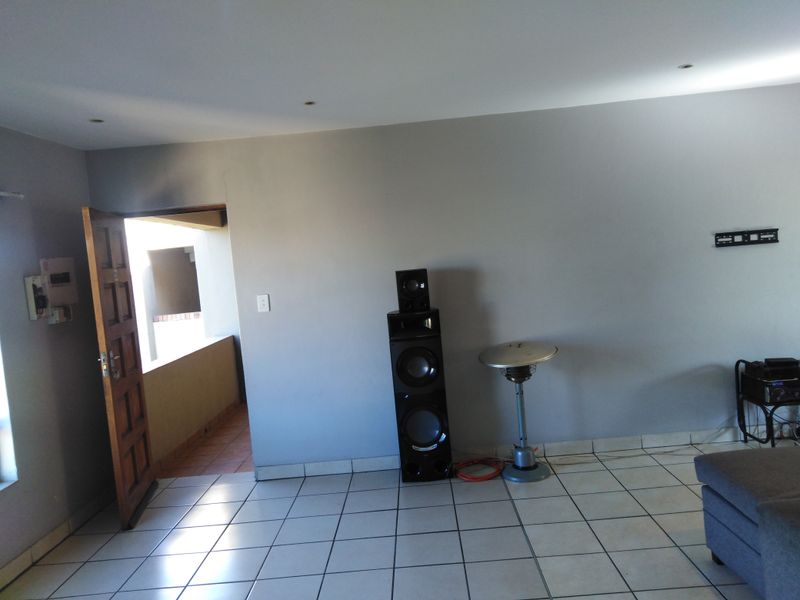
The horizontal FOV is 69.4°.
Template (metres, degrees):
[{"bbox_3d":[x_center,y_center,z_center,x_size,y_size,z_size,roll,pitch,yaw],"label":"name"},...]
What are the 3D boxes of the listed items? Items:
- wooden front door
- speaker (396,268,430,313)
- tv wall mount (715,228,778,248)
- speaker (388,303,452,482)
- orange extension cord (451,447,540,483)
[{"bbox_3d":[-1.910,0.422,3.974,0.045,2.025,0.820,-6,3,-11],"label":"wooden front door"},{"bbox_3d":[0.091,-0.068,4.030,0.207,0.278,0.200,-6,3,2],"label":"speaker"},{"bbox_3d":[2.440,-0.432,4.061,0.430,0.096,0.030,-6,3,2],"label":"tv wall mount"},{"bbox_3d":[0.138,0.653,4.056,0.340,1.165,0.250,-6,3,2],"label":"speaker"},{"bbox_3d":[0.669,1.161,4.027,0.560,0.060,0.350,-6,3,2],"label":"orange extension cord"}]

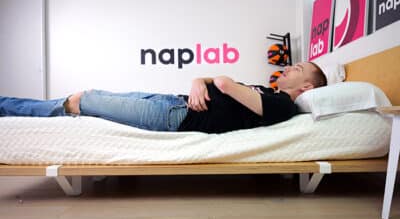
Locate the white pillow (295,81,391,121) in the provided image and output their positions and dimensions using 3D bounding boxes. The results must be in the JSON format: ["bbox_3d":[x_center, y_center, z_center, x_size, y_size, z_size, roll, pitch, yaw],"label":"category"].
[{"bbox_3d":[0.690,-0.050,1.550,0.440,0.180,0.620,0,0,0],"label":"white pillow"}]

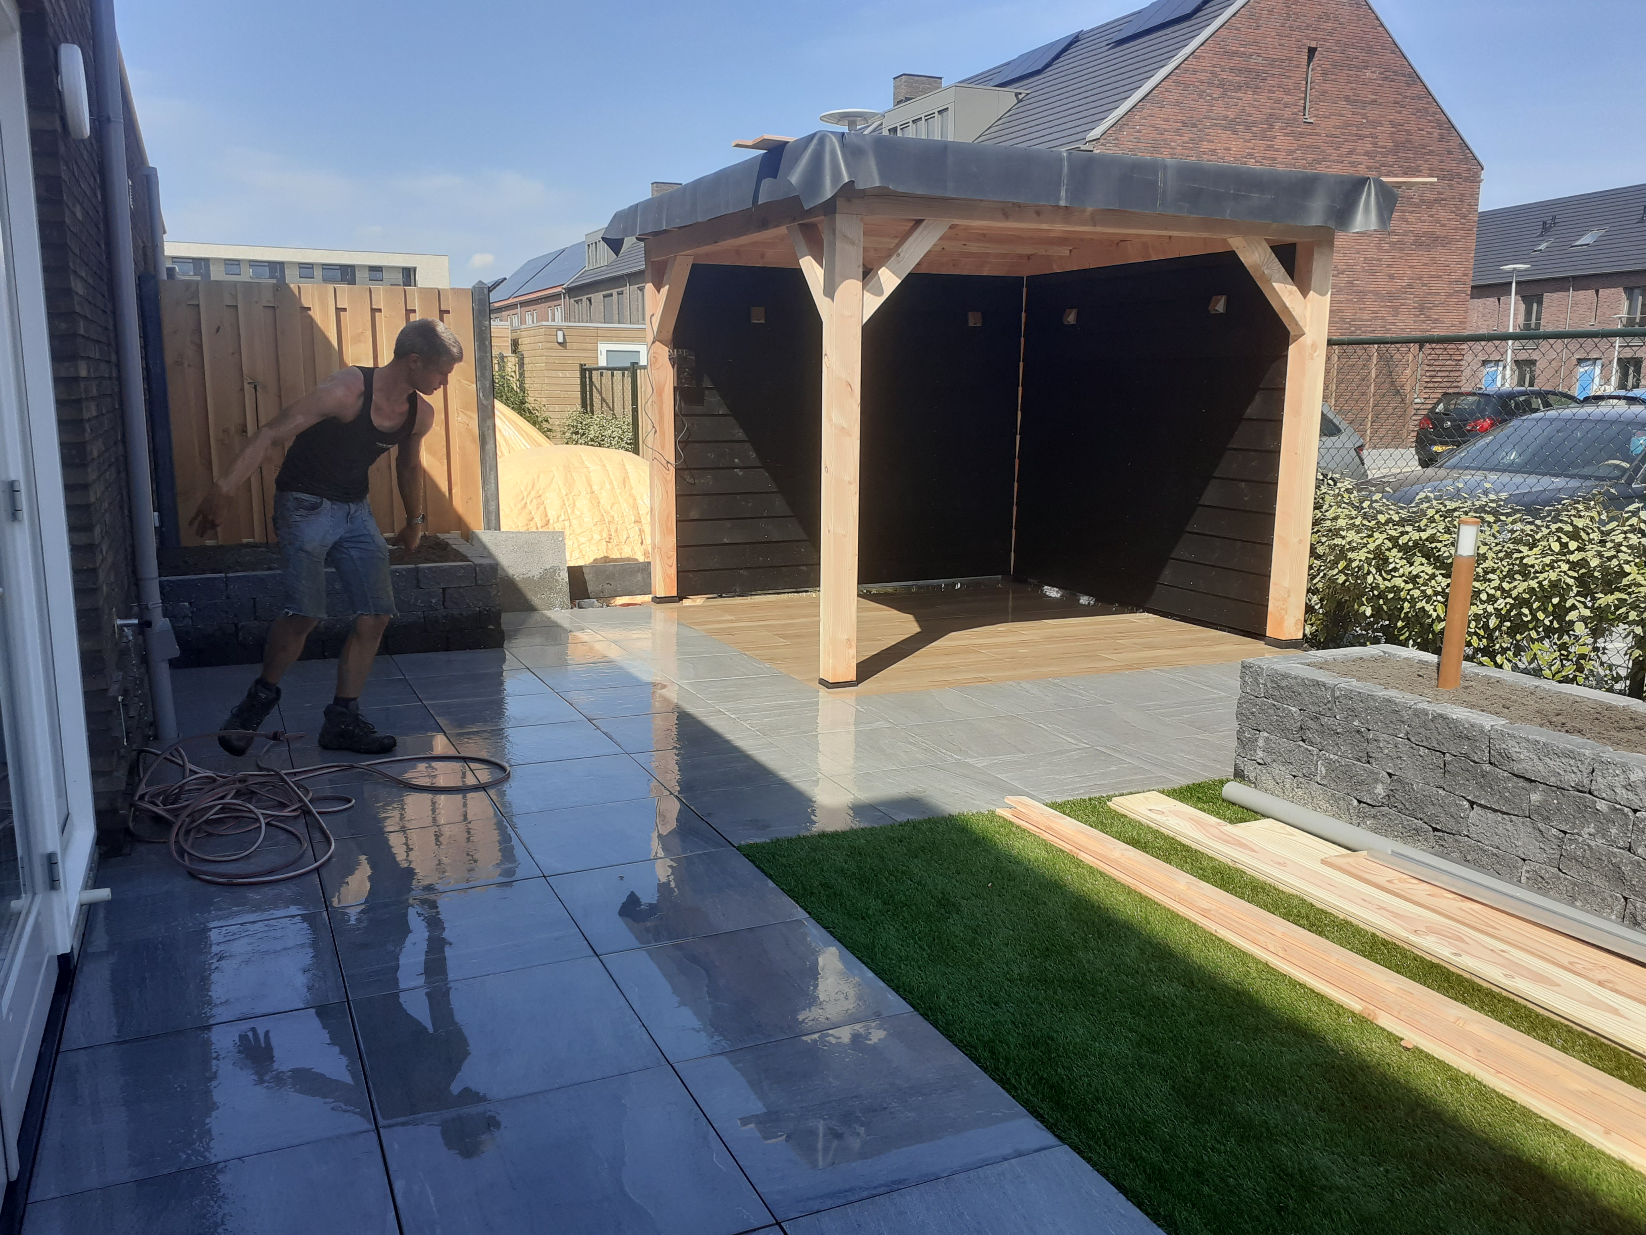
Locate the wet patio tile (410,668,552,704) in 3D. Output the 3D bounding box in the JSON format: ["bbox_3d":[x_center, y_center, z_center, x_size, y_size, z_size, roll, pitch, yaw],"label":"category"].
[{"bbox_3d":[-1.700,0.350,6.405,0.598,0.030,0.598,-4,11,-24],"label":"wet patio tile"}]

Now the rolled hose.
[{"bbox_3d":[-1.760,0.593,4.590,1.300,0.110,1.600,-4,11,-25],"label":"rolled hose"}]

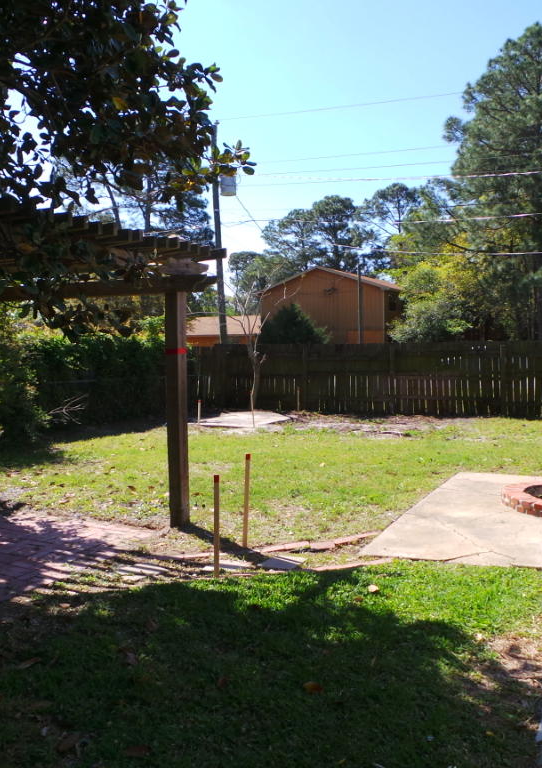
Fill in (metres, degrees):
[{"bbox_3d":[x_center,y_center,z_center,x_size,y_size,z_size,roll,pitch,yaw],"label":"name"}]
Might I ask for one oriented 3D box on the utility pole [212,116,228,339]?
[{"bbox_3d":[-1.700,-4.141,23.000,0.240,9.400,0.240,-2,2,0],"label":"utility pole"}]

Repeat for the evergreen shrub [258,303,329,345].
[{"bbox_3d":[0.899,-1.217,24.972,2.800,3.462,2.800,0,2,0],"label":"evergreen shrub"}]

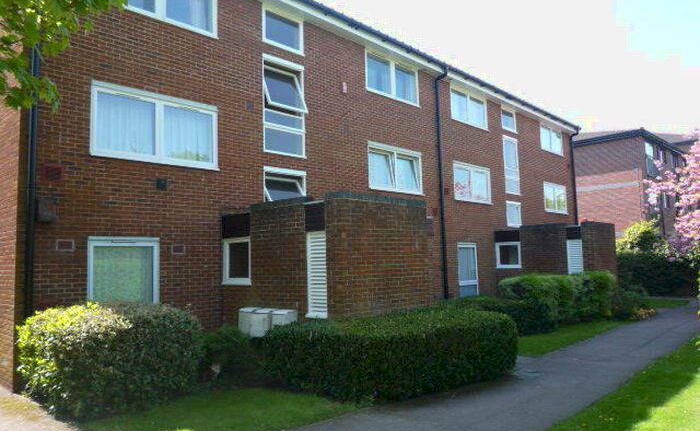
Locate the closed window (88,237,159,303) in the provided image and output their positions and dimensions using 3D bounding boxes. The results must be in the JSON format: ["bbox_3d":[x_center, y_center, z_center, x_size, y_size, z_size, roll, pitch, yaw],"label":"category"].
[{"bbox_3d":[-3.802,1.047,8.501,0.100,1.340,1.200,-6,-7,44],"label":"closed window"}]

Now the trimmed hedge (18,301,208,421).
[{"bbox_3d":[-3.178,1.819,6.866,1.920,1.180,1.750,-6,-7,43],"label":"trimmed hedge"}]

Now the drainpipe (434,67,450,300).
[{"bbox_3d":[2.954,-0.790,15.447,0.460,7.530,0.110,-6,-7,43],"label":"drainpipe"}]

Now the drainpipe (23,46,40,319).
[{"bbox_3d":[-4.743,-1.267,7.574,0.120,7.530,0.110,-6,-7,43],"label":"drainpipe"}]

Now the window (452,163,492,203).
[{"bbox_3d":[4.203,-1.076,17.187,0.120,1.273,2.403,-6,-7,43],"label":"window"}]

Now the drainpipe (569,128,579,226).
[{"bbox_3d":[10.789,-0.281,23.727,0.440,7.530,0.110,-6,-7,43],"label":"drainpipe"}]

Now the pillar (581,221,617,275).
[{"bbox_3d":[8.080,1.576,16.313,0.320,2.710,2.220,-6,-7,44],"label":"pillar"}]

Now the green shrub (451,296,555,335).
[{"bbox_3d":[3.253,2.349,11.683,1.750,0.720,2.500,-6,-7,44],"label":"green shrub"}]

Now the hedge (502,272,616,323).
[{"bbox_3d":[5.848,2.235,14.195,1.620,1.270,3.700,-6,-7,44],"label":"hedge"}]

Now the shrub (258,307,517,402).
[{"bbox_3d":[0.706,1.988,7.762,2.270,0.870,3.300,-6,-7,44],"label":"shrub"}]

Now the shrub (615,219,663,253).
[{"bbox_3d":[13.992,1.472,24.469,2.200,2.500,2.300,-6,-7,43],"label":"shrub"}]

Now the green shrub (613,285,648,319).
[{"bbox_3d":[7.436,2.260,13.452,0.940,0.880,1.000,-6,-7,43],"label":"green shrub"}]

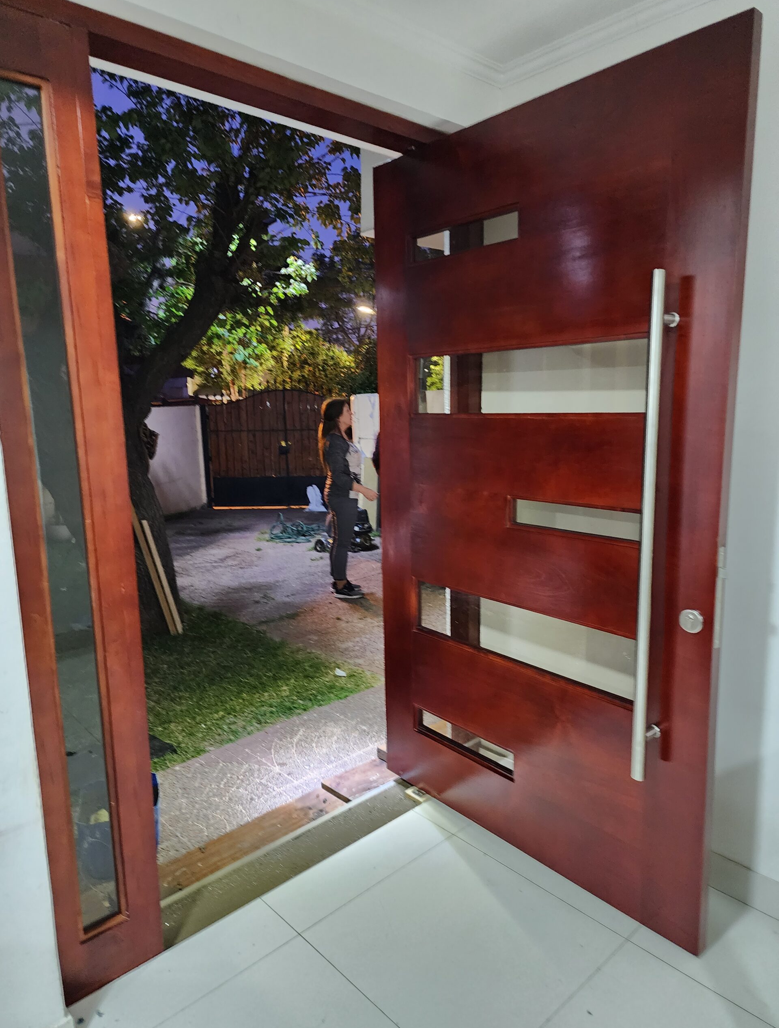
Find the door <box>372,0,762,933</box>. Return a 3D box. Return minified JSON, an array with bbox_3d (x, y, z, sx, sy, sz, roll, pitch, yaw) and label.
[{"bbox_3d":[0.374,-0.020,2.002,0.044,2.130,1.193,-9,12,-40],"label":"door"}]

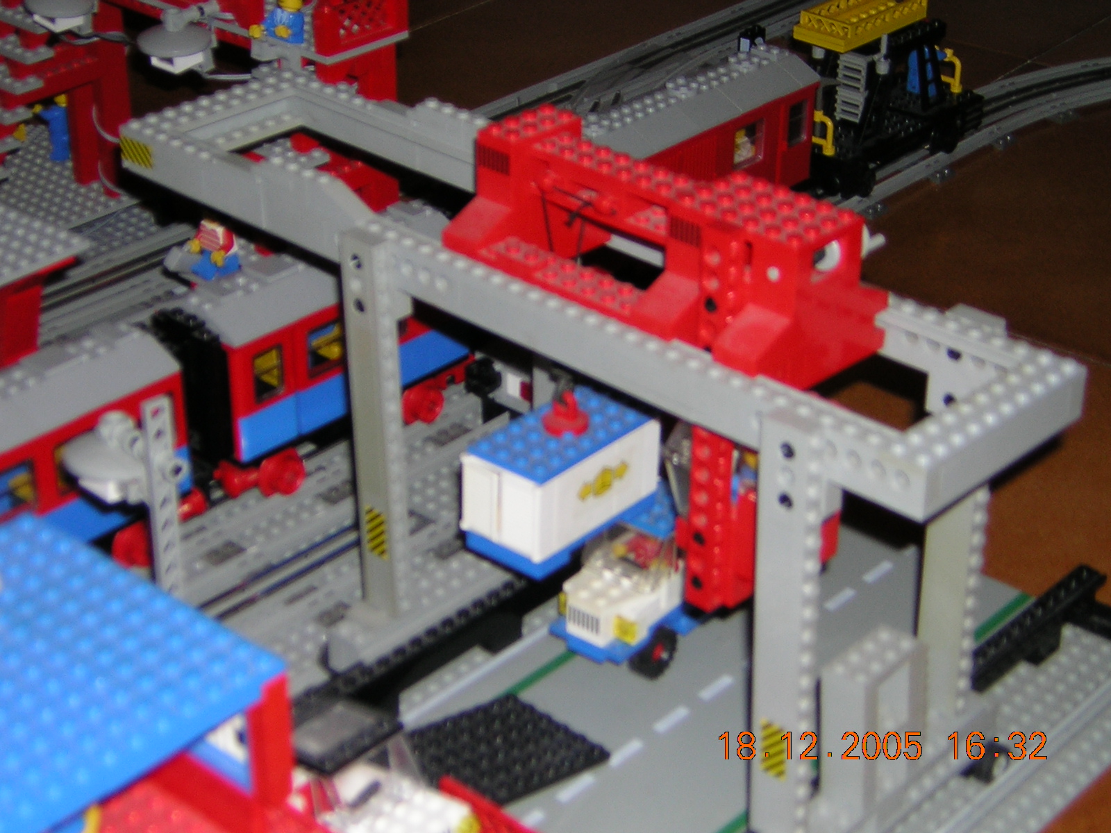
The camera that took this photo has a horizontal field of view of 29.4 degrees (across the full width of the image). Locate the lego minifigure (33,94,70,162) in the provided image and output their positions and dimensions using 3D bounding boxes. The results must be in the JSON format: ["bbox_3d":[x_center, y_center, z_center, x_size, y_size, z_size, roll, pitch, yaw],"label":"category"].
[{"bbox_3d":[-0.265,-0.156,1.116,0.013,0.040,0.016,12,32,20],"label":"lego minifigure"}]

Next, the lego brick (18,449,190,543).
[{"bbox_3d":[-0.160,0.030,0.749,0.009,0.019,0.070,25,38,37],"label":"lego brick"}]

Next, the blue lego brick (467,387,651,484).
[{"bbox_3d":[0.004,0.006,0.720,0.032,0.005,0.064,23,37,35],"label":"blue lego brick"}]

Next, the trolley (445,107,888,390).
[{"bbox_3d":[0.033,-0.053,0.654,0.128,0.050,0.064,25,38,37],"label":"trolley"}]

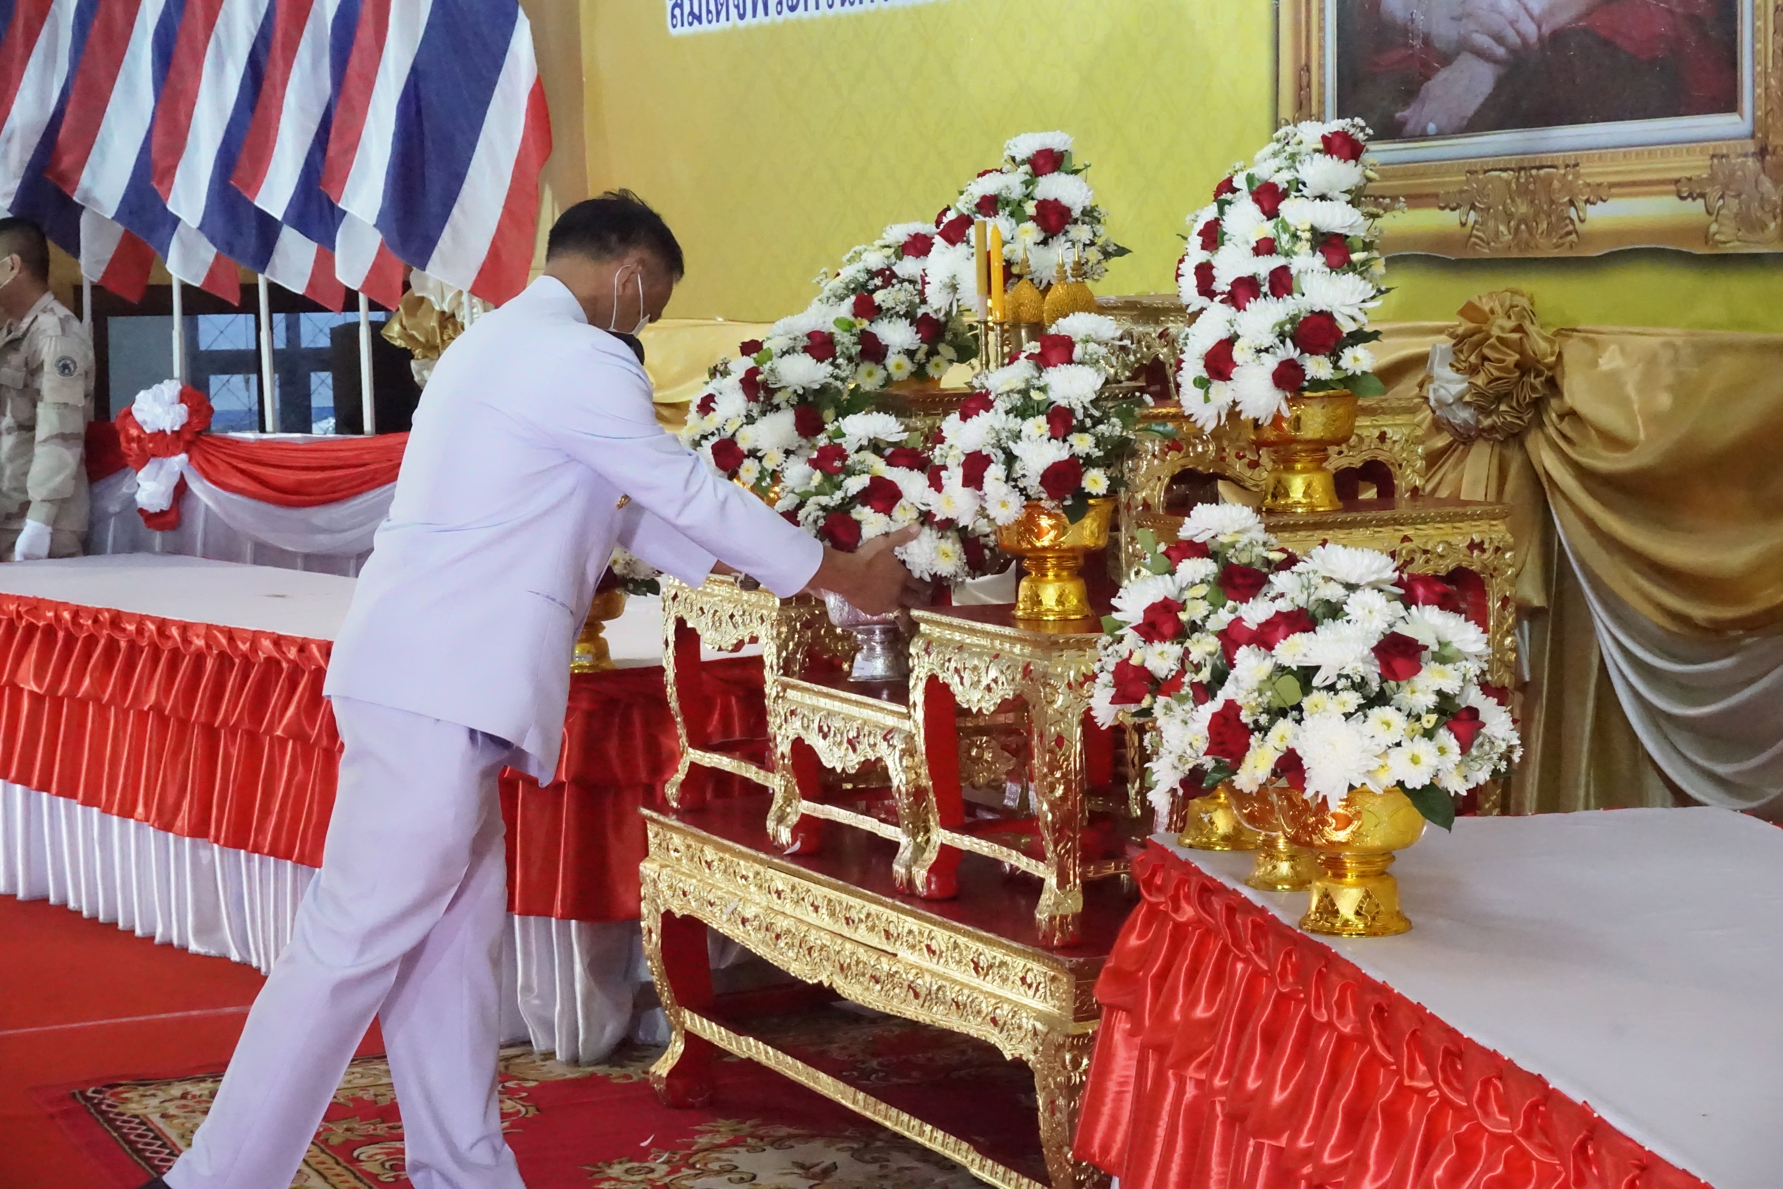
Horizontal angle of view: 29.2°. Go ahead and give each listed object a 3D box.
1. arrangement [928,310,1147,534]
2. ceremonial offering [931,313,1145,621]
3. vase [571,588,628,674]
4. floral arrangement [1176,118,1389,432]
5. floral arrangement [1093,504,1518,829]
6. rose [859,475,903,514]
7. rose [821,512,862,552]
[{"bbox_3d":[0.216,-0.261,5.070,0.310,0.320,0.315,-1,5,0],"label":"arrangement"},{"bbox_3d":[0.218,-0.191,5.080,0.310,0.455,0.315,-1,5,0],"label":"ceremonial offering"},{"bbox_3d":[-0.574,0.060,6.380,0.178,0.175,0.178,-1,5,0],"label":"vase"},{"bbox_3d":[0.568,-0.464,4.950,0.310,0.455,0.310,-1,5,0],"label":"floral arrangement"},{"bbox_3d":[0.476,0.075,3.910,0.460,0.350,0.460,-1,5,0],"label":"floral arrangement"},{"bbox_3d":[-0.017,-0.164,5.580,0.070,0.064,0.060,0,5,10],"label":"rose"},{"bbox_3d":[-0.082,-0.103,5.600,0.066,0.064,0.060,-1,5,0],"label":"rose"}]

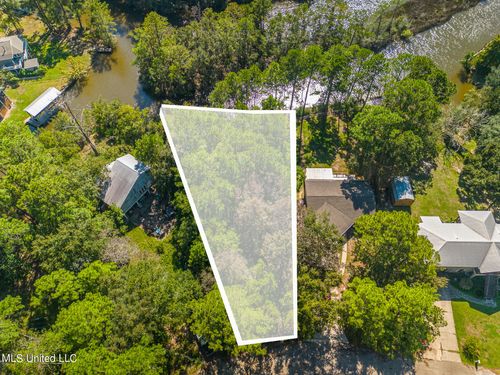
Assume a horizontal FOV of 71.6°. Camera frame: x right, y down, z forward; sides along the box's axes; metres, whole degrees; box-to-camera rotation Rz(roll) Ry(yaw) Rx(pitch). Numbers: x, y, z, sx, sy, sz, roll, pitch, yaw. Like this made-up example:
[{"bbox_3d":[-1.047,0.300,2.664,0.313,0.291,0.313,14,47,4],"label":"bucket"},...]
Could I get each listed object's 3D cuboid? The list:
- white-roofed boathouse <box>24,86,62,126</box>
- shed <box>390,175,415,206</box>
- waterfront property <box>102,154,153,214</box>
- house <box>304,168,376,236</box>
[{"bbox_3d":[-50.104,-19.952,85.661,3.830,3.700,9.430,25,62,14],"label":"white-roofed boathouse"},{"bbox_3d":[30.106,0.798,68.760,3.850,3.300,5.100,2,59,1],"label":"shed"},{"bbox_3d":[-23.460,-0.398,66.679,5.600,8.100,8.850,31,64,17],"label":"waterfront property"},{"bbox_3d":[17.415,2.585,66.578,13.380,5.200,14.560,0,59,0],"label":"house"}]

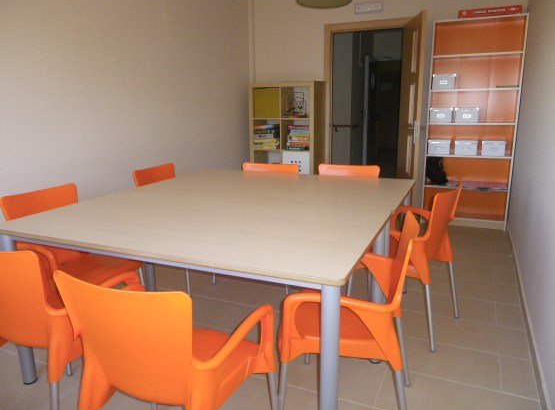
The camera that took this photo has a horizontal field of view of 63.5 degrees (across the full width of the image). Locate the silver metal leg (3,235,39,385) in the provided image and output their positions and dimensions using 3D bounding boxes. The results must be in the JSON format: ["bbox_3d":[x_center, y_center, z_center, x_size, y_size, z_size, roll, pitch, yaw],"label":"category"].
[{"bbox_3d":[-1.203,0.489,2.085,0.062,0.735,0.062,5,15,23],"label":"silver metal leg"}]

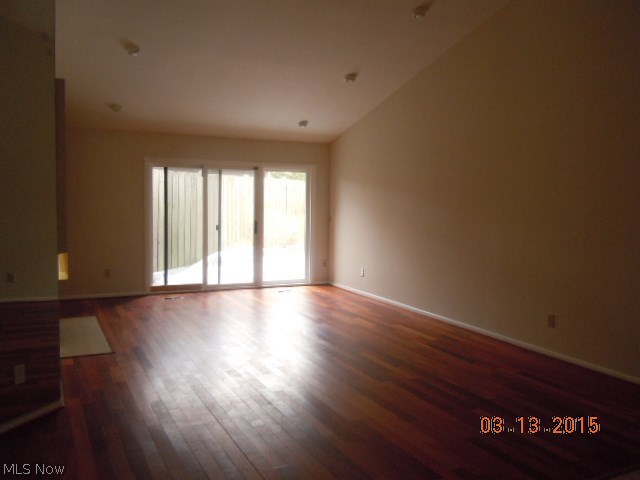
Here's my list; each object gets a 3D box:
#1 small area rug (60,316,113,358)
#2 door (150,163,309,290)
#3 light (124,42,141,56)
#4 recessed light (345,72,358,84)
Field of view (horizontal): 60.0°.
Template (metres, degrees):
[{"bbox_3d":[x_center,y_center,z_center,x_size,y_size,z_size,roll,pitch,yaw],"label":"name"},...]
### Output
[{"bbox_3d":[-2.644,1.031,6.110,0.507,0.020,1.829,-1,5,-27],"label":"small area rug"},{"bbox_3d":[-1.388,-0.193,9.097,2.674,2.030,0.120,-1,5,-27],"label":"door"},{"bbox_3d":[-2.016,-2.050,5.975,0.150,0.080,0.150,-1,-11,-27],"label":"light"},{"bbox_3d":[0.409,-2.099,7.208,0.150,0.080,0.150,-6,-10,-1],"label":"recessed light"}]

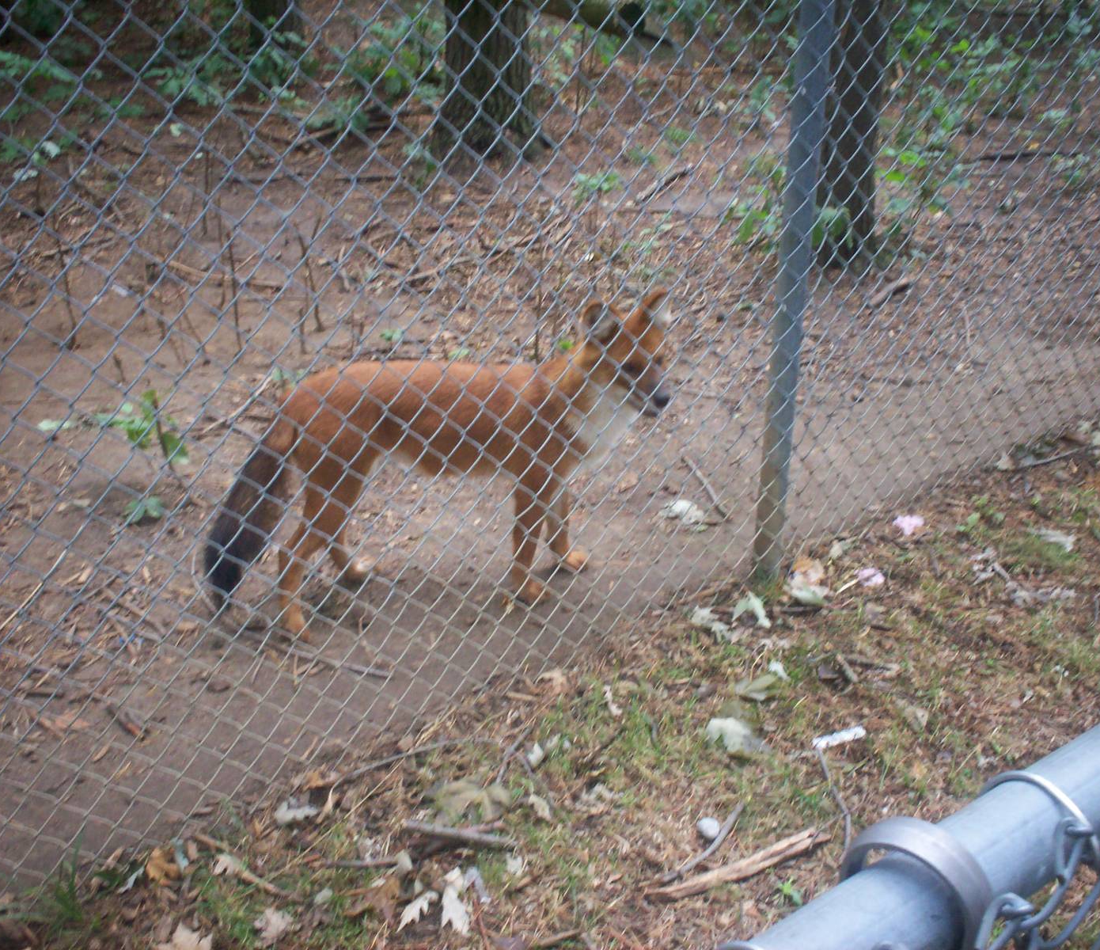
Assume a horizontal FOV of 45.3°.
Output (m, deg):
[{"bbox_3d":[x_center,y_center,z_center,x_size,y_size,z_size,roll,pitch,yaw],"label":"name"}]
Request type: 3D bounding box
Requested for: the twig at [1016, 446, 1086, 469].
[{"bbox_3d":[1.252,-0.043,3.281,0.244,0.012,0.017,-15,30,-28],"label":"twig"}]

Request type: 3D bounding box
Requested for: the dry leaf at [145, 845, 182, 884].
[{"bbox_3d":[-0.597,0.601,2.032,0.056,0.025,0.062,1,26,0],"label":"dry leaf"}]

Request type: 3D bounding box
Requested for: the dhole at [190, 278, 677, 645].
[{"bbox_3d":[-0.227,-0.037,2.596,0.925,0.650,0.240,-3,26,-9],"label":"dhole"}]

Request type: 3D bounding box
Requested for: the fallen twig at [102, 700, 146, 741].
[{"bbox_3d":[-0.760,0.438,2.359,0.023,0.016,0.142,-20,33,-36],"label":"fallen twig"}]

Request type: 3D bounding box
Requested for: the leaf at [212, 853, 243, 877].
[{"bbox_3d":[-0.496,0.602,2.034,0.042,0.018,0.051,-3,27,-8],"label":"leaf"}]

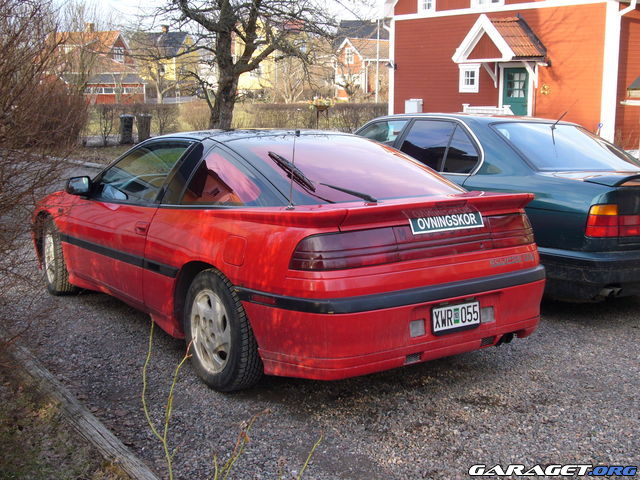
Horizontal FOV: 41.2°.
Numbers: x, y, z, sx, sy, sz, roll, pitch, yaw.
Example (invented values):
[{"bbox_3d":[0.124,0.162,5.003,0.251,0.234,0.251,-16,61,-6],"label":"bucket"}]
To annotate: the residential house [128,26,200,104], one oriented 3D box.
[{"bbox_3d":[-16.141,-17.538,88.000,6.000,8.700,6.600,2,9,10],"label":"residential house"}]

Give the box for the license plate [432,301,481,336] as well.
[{"bbox_3d":[0.654,0.372,4.070,0.305,0.118,0.020,-6,5,-34],"label":"license plate"}]

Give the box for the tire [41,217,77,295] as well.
[{"bbox_3d":[-1.961,0.122,6.515,0.210,0.630,0.630,-5,10,-27],"label":"tire"}]

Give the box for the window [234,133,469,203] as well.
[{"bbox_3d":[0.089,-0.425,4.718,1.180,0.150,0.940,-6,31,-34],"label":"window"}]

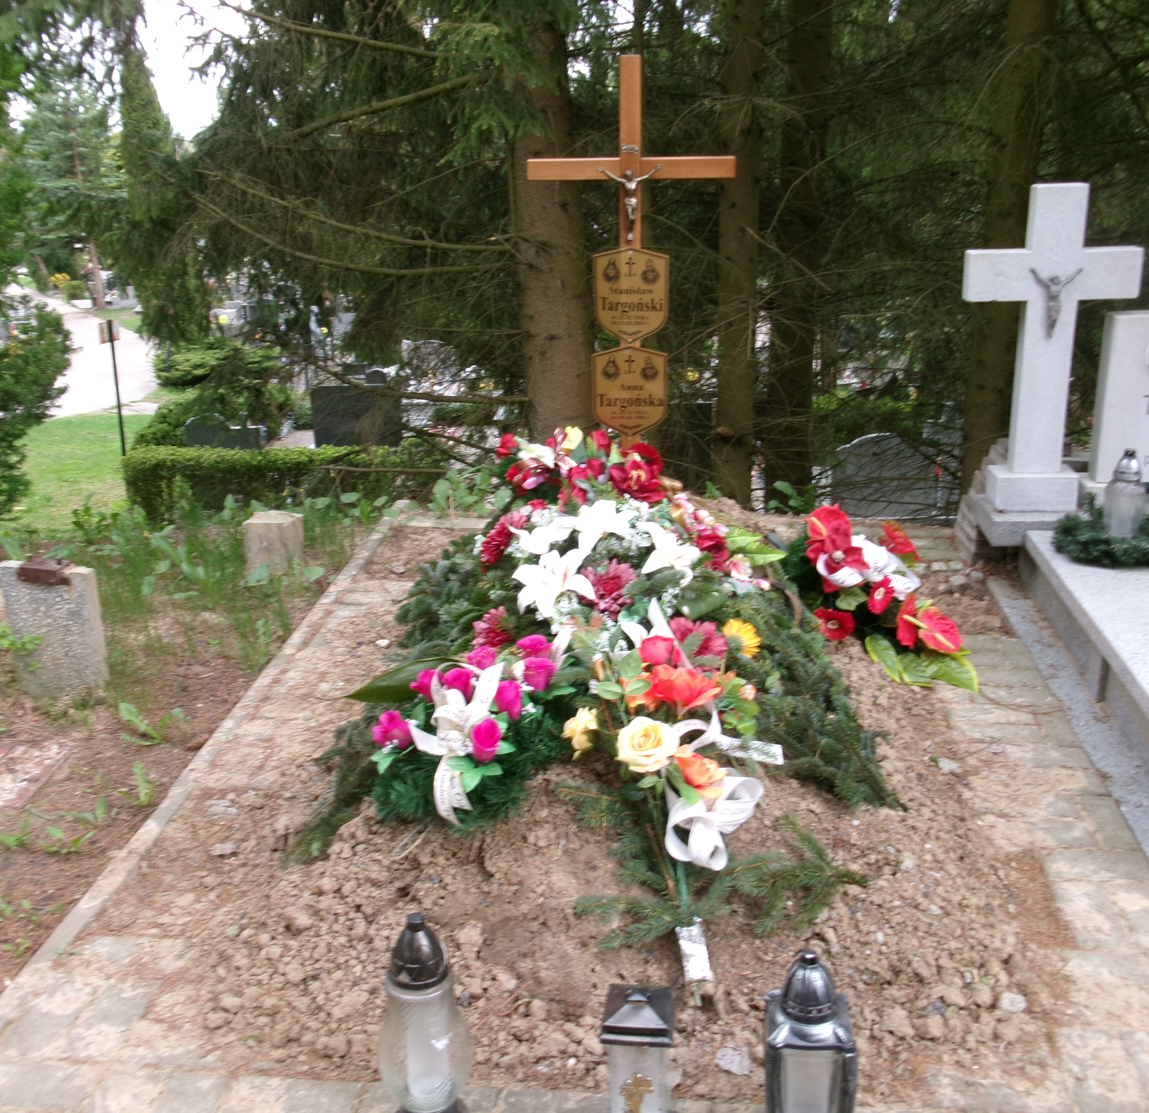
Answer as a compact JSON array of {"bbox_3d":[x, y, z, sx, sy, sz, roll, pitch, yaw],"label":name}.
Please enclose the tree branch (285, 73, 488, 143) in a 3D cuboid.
[{"bbox_3d":[-0.675,-1.607,4.300,0.740,0.250,0.220,1,17,6],"label":"tree branch"}]

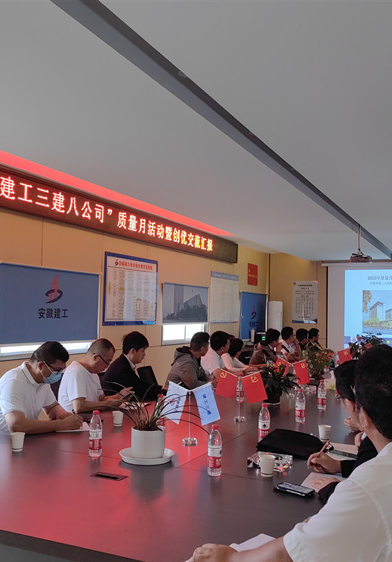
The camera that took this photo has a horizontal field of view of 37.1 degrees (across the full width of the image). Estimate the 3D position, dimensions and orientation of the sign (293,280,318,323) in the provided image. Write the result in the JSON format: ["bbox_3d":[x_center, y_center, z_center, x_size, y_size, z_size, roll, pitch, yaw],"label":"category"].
[{"bbox_3d":[2.557,0.508,13.750,0.600,0.985,0.020,0,-3,25],"label":"sign"}]

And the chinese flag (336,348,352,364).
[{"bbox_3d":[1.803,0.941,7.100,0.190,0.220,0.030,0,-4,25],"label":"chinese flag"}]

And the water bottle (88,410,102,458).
[{"bbox_3d":[-0.536,0.811,3.117,0.065,0.232,0.065,1,-3,0],"label":"water bottle"}]

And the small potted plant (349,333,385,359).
[{"bbox_3d":[2.575,1.052,8.791,0.460,0.470,0.450,0,-4,25],"label":"small potted plant"}]

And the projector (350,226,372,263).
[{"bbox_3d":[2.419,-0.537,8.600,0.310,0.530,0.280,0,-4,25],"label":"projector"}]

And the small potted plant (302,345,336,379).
[{"bbox_3d":[1.416,0.953,6.741,0.360,0.400,0.360,0,-4,25],"label":"small potted plant"}]

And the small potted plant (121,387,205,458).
[{"bbox_3d":[-0.188,0.739,3.020,0.490,0.380,0.450,1,-3,0],"label":"small potted plant"}]

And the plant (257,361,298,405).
[{"bbox_3d":[0.705,0.879,5.060,0.380,0.360,0.360,1,-3,0],"label":"plant"}]

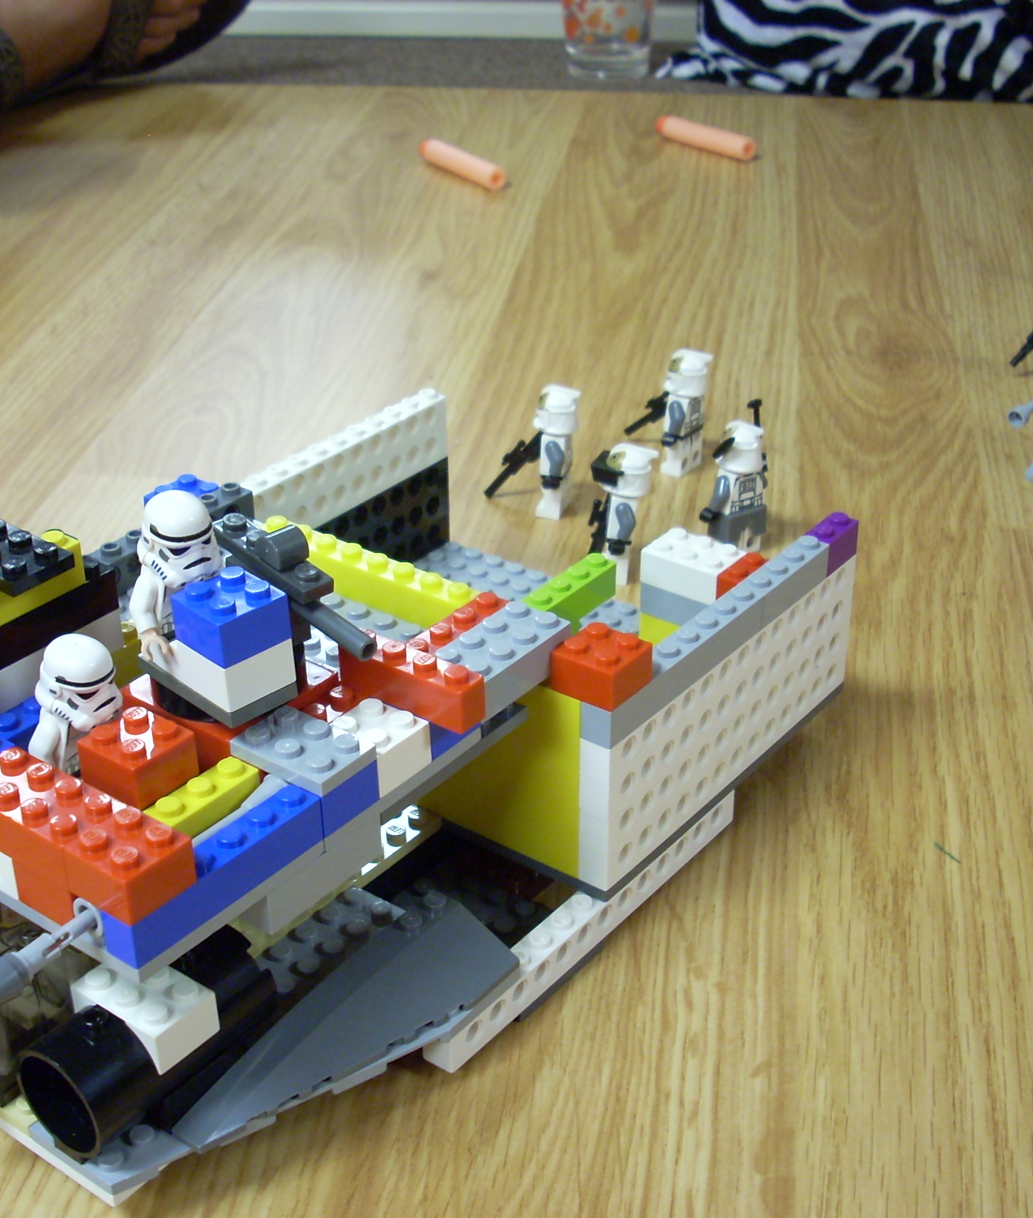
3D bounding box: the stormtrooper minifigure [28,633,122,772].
[{"bbox_3d":[-0.086,0.023,0.346,0.018,0.033,0.023,21,36,32],"label":"stormtrooper minifigure"}]

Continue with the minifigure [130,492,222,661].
[{"bbox_3d":[-0.065,-0.007,0.344,0.022,0.034,0.019,-27,38,-38],"label":"minifigure"}]

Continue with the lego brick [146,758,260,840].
[{"bbox_3d":[-0.062,0.039,0.336,0.008,0.011,0.027,20,36,32],"label":"lego brick"}]

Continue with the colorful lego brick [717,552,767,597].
[{"bbox_3d":[0.056,-0.006,0.427,0.008,0.011,0.016,21,36,32],"label":"colorful lego brick"}]

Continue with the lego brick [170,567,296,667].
[{"bbox_3d":[-0.055,0.001,0.333,0.016,0.011,0.016,-27,38,-38],"label":"lego brick"}]

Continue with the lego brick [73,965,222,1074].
[{"bbox_3d":[-0.071,0.074,0.326,0.024,0.011,0.016,21,36,32],"label":"lego brick"}]

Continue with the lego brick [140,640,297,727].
[{"bbox_3d":[-0.060,0.009,0.343,0.016,0.013,0.032,-26,39,-38],"label":"lego brick"}]

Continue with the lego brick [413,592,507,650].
[{"bbox_3d":[-0.013,0.007,0.377,0.008,0.011,0.032,20,35,32],"label":"lego brick"}]

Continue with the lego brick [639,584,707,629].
[{"bbox_3d":[0.050,-0.003,0.480,0.028,0.010,0.016,20,36,32],"label":"lego brick"}]

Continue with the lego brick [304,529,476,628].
[{"bbox_3d":[-0.035,-0.008,0.404,0.063,0.011,0.008,20,35,32],"label":"lego brick"}]

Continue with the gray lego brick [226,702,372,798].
[{"bbox_3d":[-0.042,0.027,0.343,0.024,0.005,0.016,21,36,32],"label":"gray lego brick"}]

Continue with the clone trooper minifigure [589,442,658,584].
[{"bbox_3d":[0.033,-0.031,0.544,0.022,0.044,0.025,8,31,15],"label":"clone trooper minifigure"}]

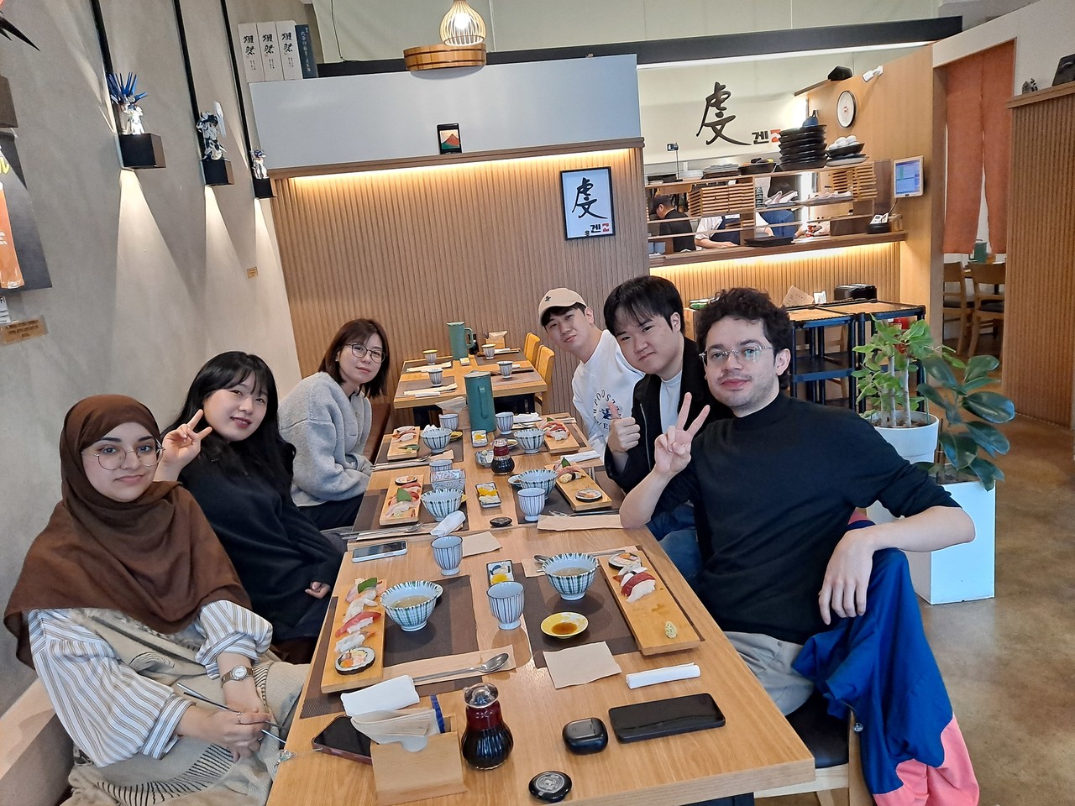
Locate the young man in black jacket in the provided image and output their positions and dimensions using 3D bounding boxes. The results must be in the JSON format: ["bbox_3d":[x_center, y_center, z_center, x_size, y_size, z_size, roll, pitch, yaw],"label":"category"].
[{"bbox_3d":[0.352,0.344,2.085,0.700,1.360,0.540,-17,17,-42],"label":"young man in black jacket"}]

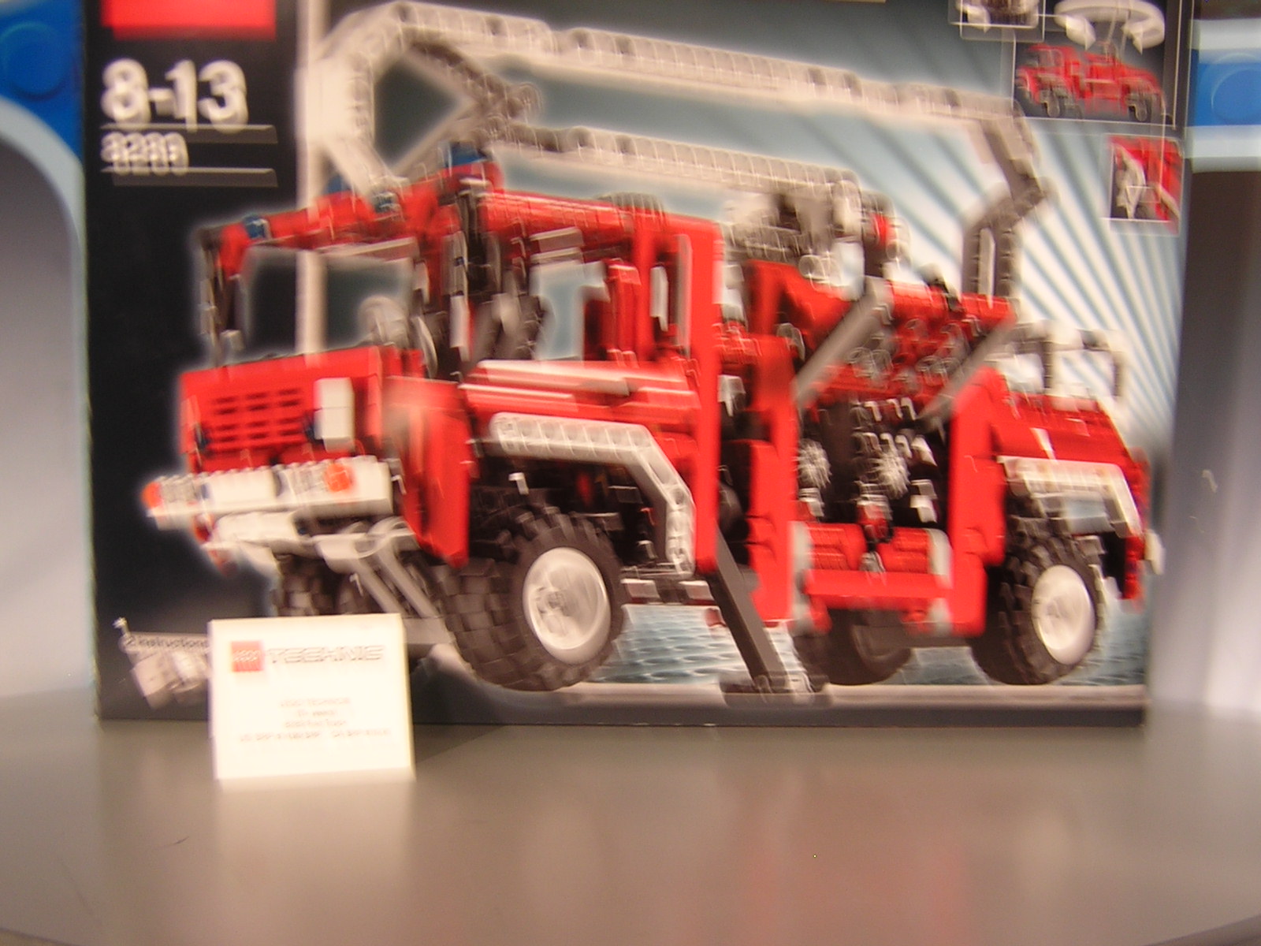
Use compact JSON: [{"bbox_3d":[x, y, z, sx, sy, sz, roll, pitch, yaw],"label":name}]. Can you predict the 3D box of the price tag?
[{"bbox_3d":[-0.132,0.089,0.602,0.082,0.060,0.040,-1,9,-17],"label":"price tag"}]

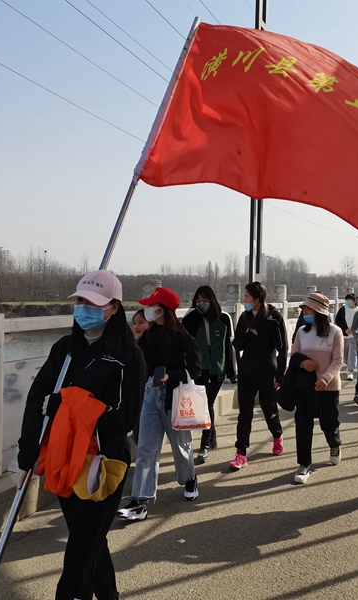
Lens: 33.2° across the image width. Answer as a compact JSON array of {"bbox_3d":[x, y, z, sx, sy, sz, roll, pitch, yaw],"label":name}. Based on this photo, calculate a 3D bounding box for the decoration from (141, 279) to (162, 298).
[{"bbox_3d":[-0.286,-0.070,6.480,0.220,0.290,0.220,1,1,0],"label":"decoration"}]

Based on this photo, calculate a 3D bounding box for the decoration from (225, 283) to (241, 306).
[{"bbox_3d":[0.798,-0.089,8.770,0.220,0.290,0.220,1,1,25],"label":"decoration"}]

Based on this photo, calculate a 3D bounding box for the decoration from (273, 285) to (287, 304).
[{"bbox_3d":[1.885,-0.120,11.060,0.220,0.290,0.220,1,1,25],"label":"decoration"}]

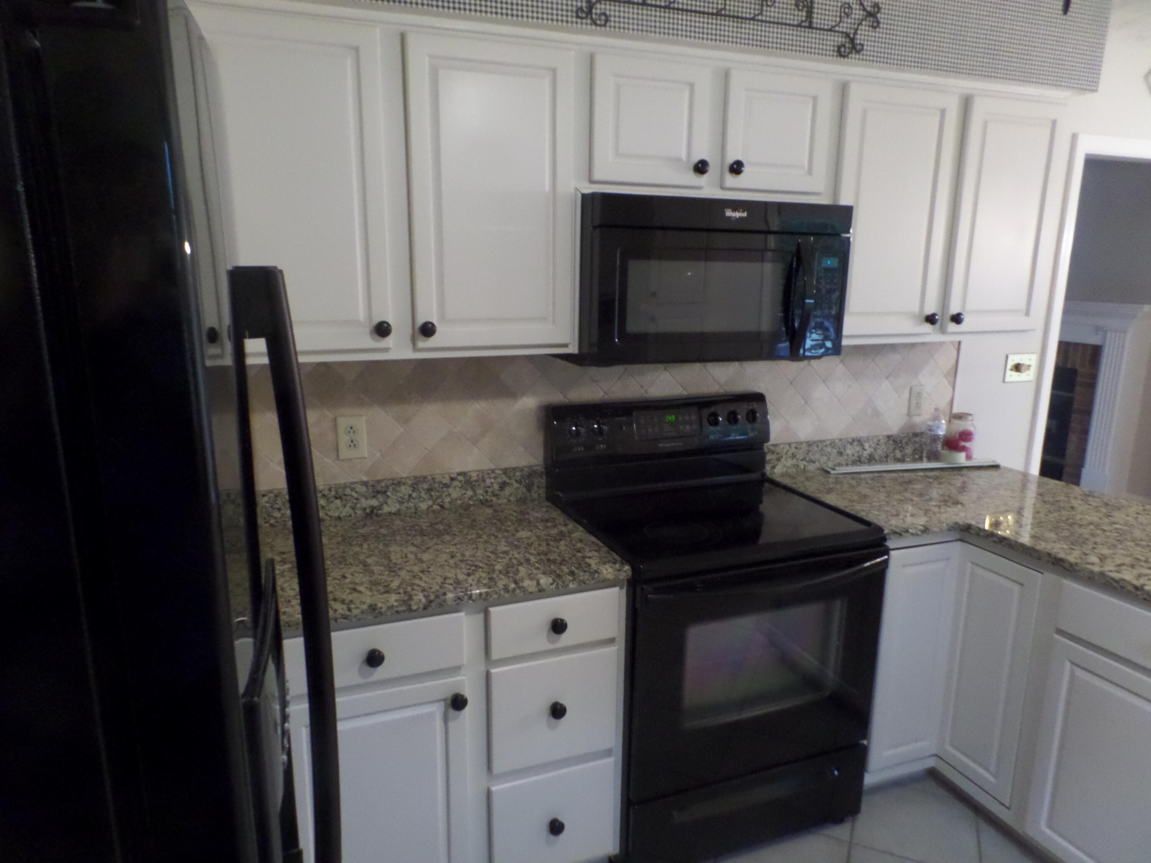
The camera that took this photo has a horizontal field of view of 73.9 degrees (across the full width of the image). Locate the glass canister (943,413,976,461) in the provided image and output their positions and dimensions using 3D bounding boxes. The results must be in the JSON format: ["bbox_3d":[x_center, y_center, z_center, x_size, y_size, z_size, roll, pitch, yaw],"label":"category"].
[{"bbox_3d":[1.470,0.021,2.925,0.120,0.171,0.120,-4,12,-21],"label":"glass canister"}]

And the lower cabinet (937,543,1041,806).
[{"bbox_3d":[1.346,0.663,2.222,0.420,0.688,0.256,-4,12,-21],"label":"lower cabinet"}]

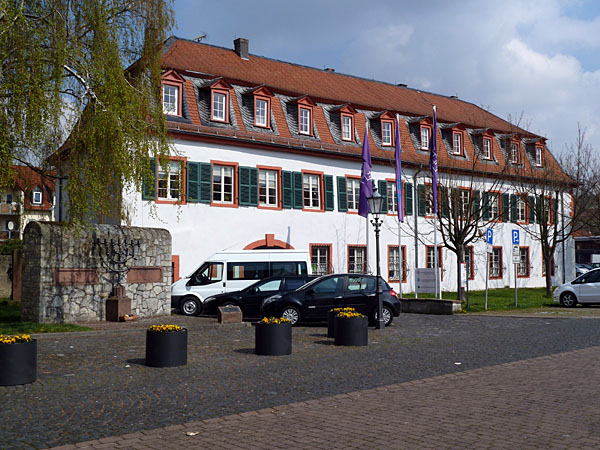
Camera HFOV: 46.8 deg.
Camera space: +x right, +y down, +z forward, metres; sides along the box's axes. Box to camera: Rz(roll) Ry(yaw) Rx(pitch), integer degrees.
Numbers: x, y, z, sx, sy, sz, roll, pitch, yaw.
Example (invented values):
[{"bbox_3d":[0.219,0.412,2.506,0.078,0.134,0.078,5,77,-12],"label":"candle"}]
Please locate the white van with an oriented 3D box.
[{"bbox_3d":[-2.102,2.033,25.057,5.200,2.300,1.980,-1,-3,2],"label":"white van"}]

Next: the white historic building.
[{"bbox_3d":[3.287,-2.501,40.822,33.480,12.840,9.100,2,-4,-38],"label":"white historic building"}]

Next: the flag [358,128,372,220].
[{"bbox_3d":[2.752,-2.217,29.000,0.580,3.800,0.360,0,-3,-6],"label":"flag"}]

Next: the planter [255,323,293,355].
[{"bbox_3d":[-0.517,2.228,13.680,0.720,0.610,0.720,-1,-3,0],"label":"planter"}]

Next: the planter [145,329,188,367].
[{"bbox_3d":[-2.367,2.172,12.358,0.720,0.610,0.720,-1,-3,0],"label":"planter"}]

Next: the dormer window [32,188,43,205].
[{"bbox_3d":[-23.475,-2.531,62.000,1.000,1.500,1.000,2,-4,-33],"label":"dormer window"}]

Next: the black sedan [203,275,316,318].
[{"bbox_3d":[-0.825,2.295,22.450,4.500,1.460,1.780,-1,-3,2],"label":"black sedan"}]

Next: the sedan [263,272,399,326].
[{"bbox_3d":[0.922,2.146,20.261,4.020,1.480,1.720,-1,-3,1],"label":"sedan"}]

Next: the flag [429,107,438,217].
[{"bbox_3d":[5.102,-2.447,26.300,0.340,4.050,0.300,0,-3,0],"label":"flag"}]

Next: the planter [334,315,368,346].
[{"bbox_3d":[1.123,2.289,15.000,0.700,0.610,0.700,0,-3,0],"label":"planter"}]

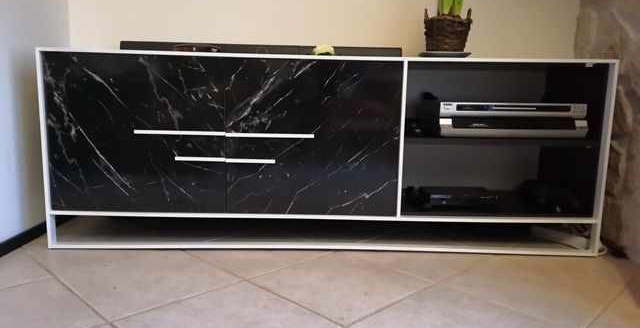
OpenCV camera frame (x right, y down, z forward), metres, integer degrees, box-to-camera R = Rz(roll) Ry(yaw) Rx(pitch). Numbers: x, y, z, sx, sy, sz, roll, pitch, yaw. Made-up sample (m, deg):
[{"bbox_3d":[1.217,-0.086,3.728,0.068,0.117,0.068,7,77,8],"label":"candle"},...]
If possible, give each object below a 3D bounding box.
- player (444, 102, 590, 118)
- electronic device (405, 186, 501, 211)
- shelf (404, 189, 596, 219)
[{"bbox_3d":[0.562,-0.174,1.569,0.430,0.043,0.240,1,9,-1],"label":"player"},{"bbox_3d":[0.436,0.102,1.629,0.265,0.044,0.170,1,9,-1],"label":"electronic device"},{"bbox_3d":[0.514,0.134,1.638,0.565,0.020,0.375,1,9,-1],"label":"shelf"}]

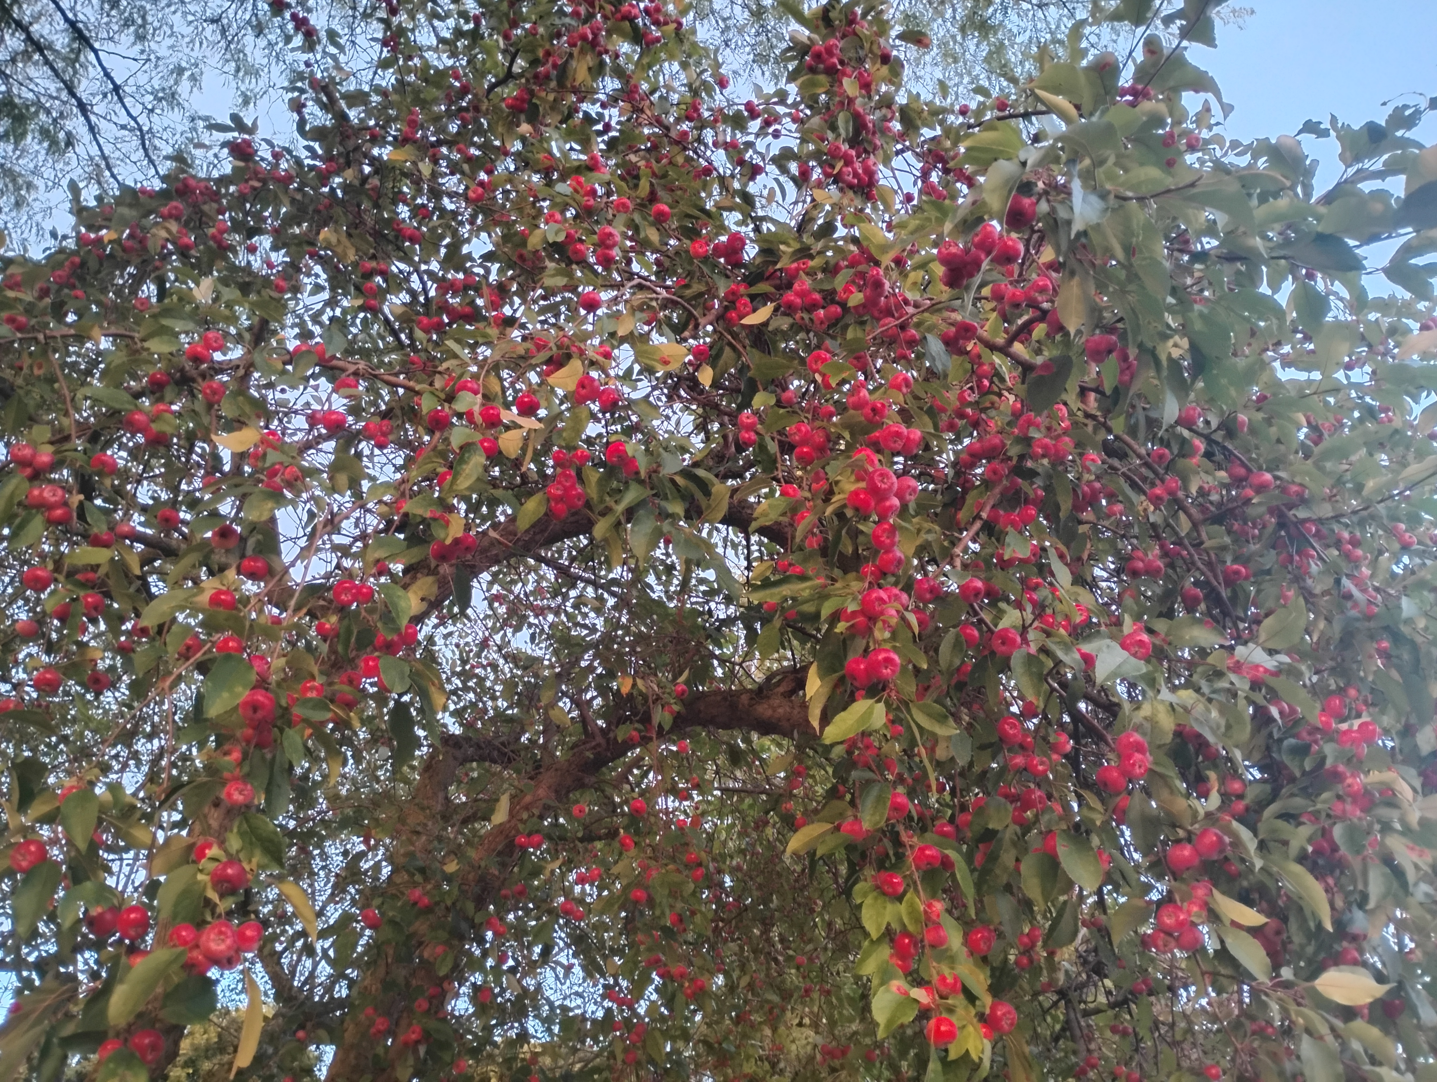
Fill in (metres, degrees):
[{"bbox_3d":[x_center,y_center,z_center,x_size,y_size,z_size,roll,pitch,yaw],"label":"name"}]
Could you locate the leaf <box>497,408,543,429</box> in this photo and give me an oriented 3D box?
[{"bbox_3d":[-0.221,-0.137,1.300,0.052,0.012,0.020,23,-43,-11],"label":"leaf"}]

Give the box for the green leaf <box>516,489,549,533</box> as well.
[{"bbox_3d":[-0.220,-0.033,1.380,0.026,0.058,0.011,38,-5,-28],"label":"green leaf"}]

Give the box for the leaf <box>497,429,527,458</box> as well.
[{"bbox_3d":[-0.231,-0.109,1.300,0.031,0.017,0.037,24,-55,-11],"label":"leaf"}]

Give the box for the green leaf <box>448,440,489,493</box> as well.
[{"bbox_3d":[-0.280,-0.083,1.300,0.031,0.067,0.014,31,7,-12],"label":"green leaf"}]

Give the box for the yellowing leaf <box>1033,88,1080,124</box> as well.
[{"bbox_3d":[0.281,-0.362,0.970,0.047,0.012,0.020,37,-25,0],"label":"yellowing leaf"}]

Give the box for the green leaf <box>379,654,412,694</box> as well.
[{"bbox_3d":[-0.297,0.123,1.070,0.029,0.039,0.010,-11,-23,-16],"label":"green leaf"}]

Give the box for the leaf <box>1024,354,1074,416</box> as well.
[{"bbox_3d":[0.312,-0.147,1.100,0.035,0.013,0.065,29,-61,10],"label":"leaf"}]

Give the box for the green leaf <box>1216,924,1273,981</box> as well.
[{"bbox_3d":[0.421,0.330,0.930,0.011,0.051,0.023,0,-47,-48],"label":"green leaf"}]

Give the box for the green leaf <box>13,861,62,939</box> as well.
[{"bbox_3d":[-0.527,0.277,0.900,0.032,0.063,0.014,19,-24,-24],"label":"green leaf"}]

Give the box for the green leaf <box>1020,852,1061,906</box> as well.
[{"bbox_3d":[0.318,0.334,1.150,0.037,0.056,0.013,6,6,17],"label":"green leaf"}]

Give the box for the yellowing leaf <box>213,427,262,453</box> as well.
[{"bbox_3d":[-0.525,-0.110,1.270,0.051,0.015,0.028,-21,-43,-20],"label":"yellowing leaf"}]

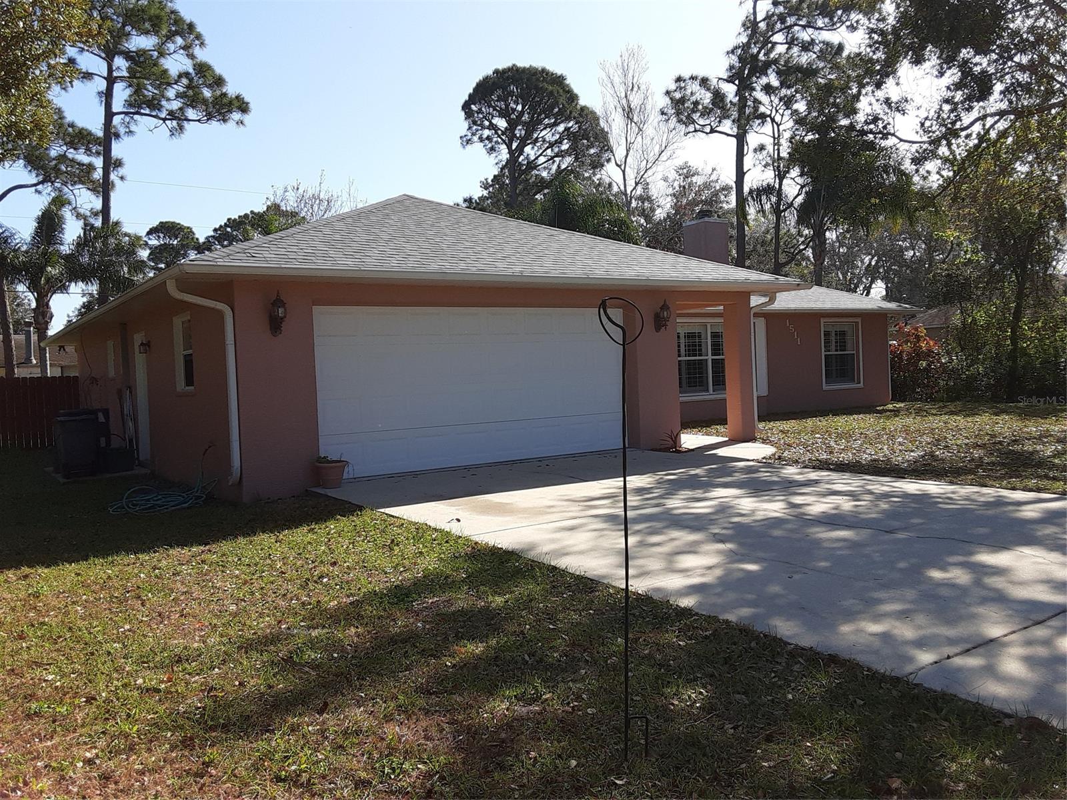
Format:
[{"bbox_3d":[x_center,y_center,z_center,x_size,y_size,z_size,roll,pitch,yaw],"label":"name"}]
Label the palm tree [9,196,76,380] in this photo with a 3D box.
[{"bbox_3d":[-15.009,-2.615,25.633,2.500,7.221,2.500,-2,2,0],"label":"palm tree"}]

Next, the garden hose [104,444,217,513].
[{"bbox_3d":[-4.068,0.895,9.277,1.208,0.507,1.380,-4,3,-35],"label":"garden hose"}]

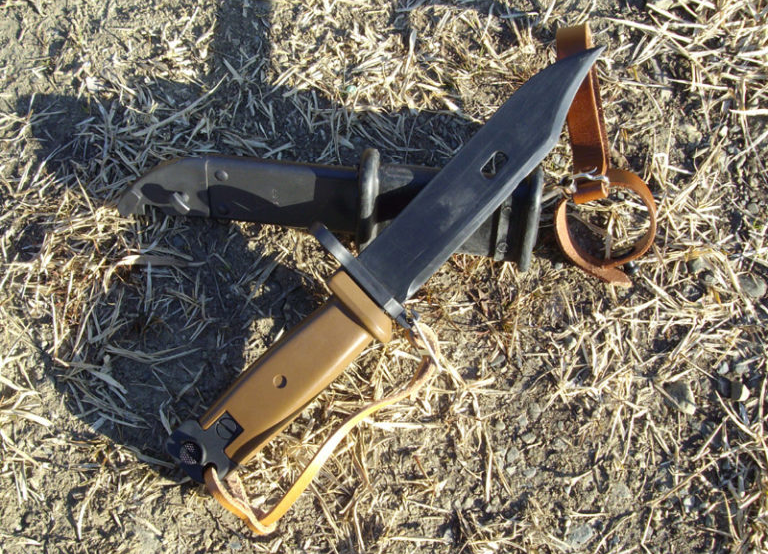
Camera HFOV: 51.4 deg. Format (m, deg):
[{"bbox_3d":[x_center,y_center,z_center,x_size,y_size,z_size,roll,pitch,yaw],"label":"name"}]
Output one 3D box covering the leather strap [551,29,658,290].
[{"bbox_3d":[0.107,-0.061,0.385,0.048,0.027,0.133,3,78,1],"label":"leather strap"}]

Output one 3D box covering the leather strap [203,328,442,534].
[{"bbox_3d":[-0.021,0.069,0.358,0.123,0.025,0.038,-35,80,-7],"label":"leather strap"}]

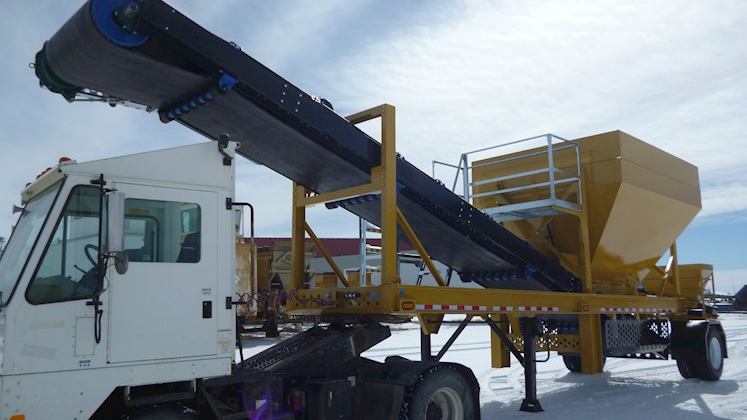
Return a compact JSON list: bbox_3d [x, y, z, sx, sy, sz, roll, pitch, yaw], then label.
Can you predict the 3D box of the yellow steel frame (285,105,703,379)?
[{"bbox_3d":[2.771,1.062,10.473,9.000,3.360,2.000,9,-13,-43],"label":"yellow steel frame"}]

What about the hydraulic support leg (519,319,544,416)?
[{"bbox_3d":[2.165,2.125,8.366,0.230,1.280,0.220,9,-13,-43],"label":"hydraulic support leg"}]

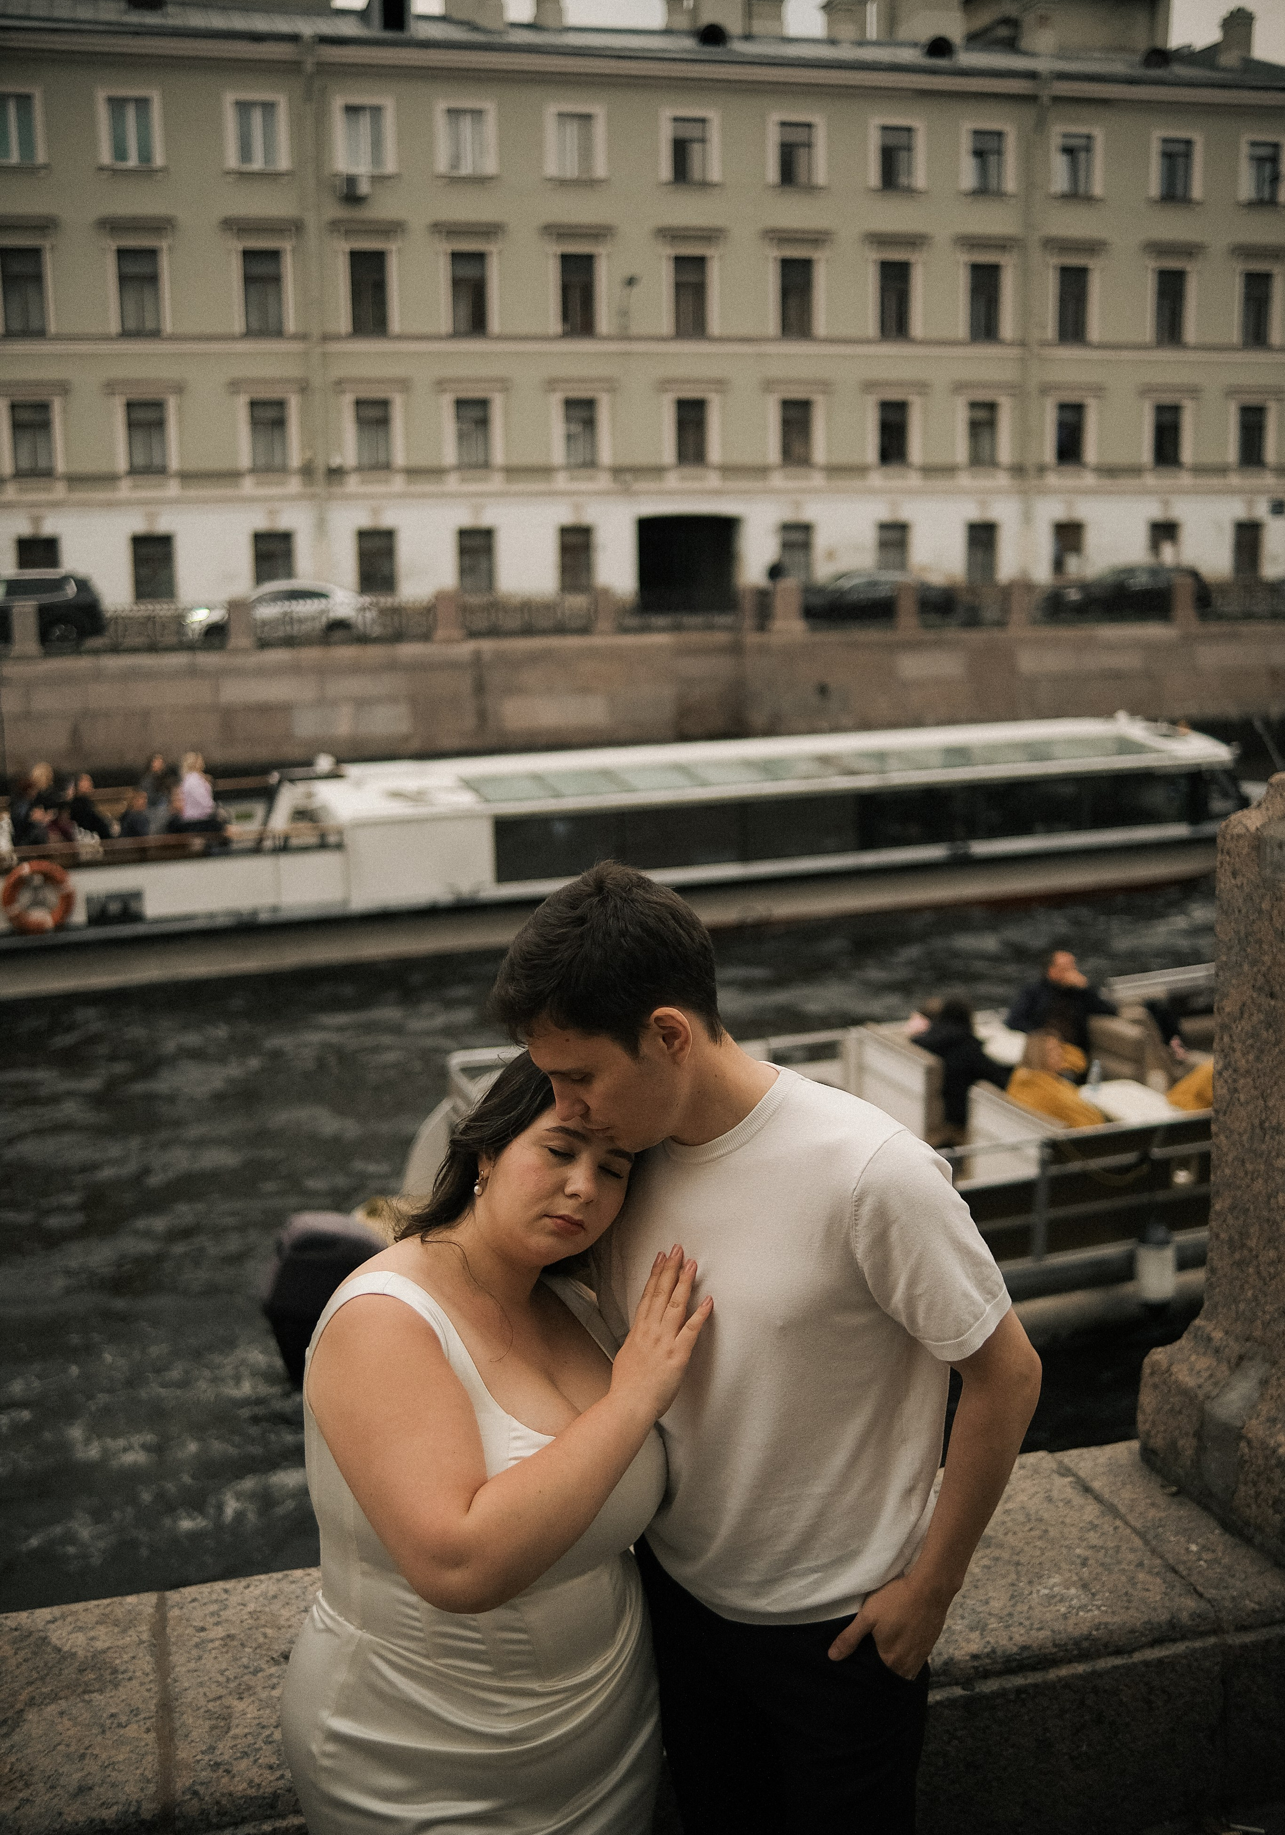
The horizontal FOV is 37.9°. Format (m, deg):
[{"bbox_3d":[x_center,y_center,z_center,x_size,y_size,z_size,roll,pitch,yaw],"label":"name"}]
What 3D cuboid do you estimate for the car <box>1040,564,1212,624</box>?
[{"bbox_3d":[12.520,-8.360,48.500,4.400,1.600,1.820,-3,10,-12],"label":"car"}]

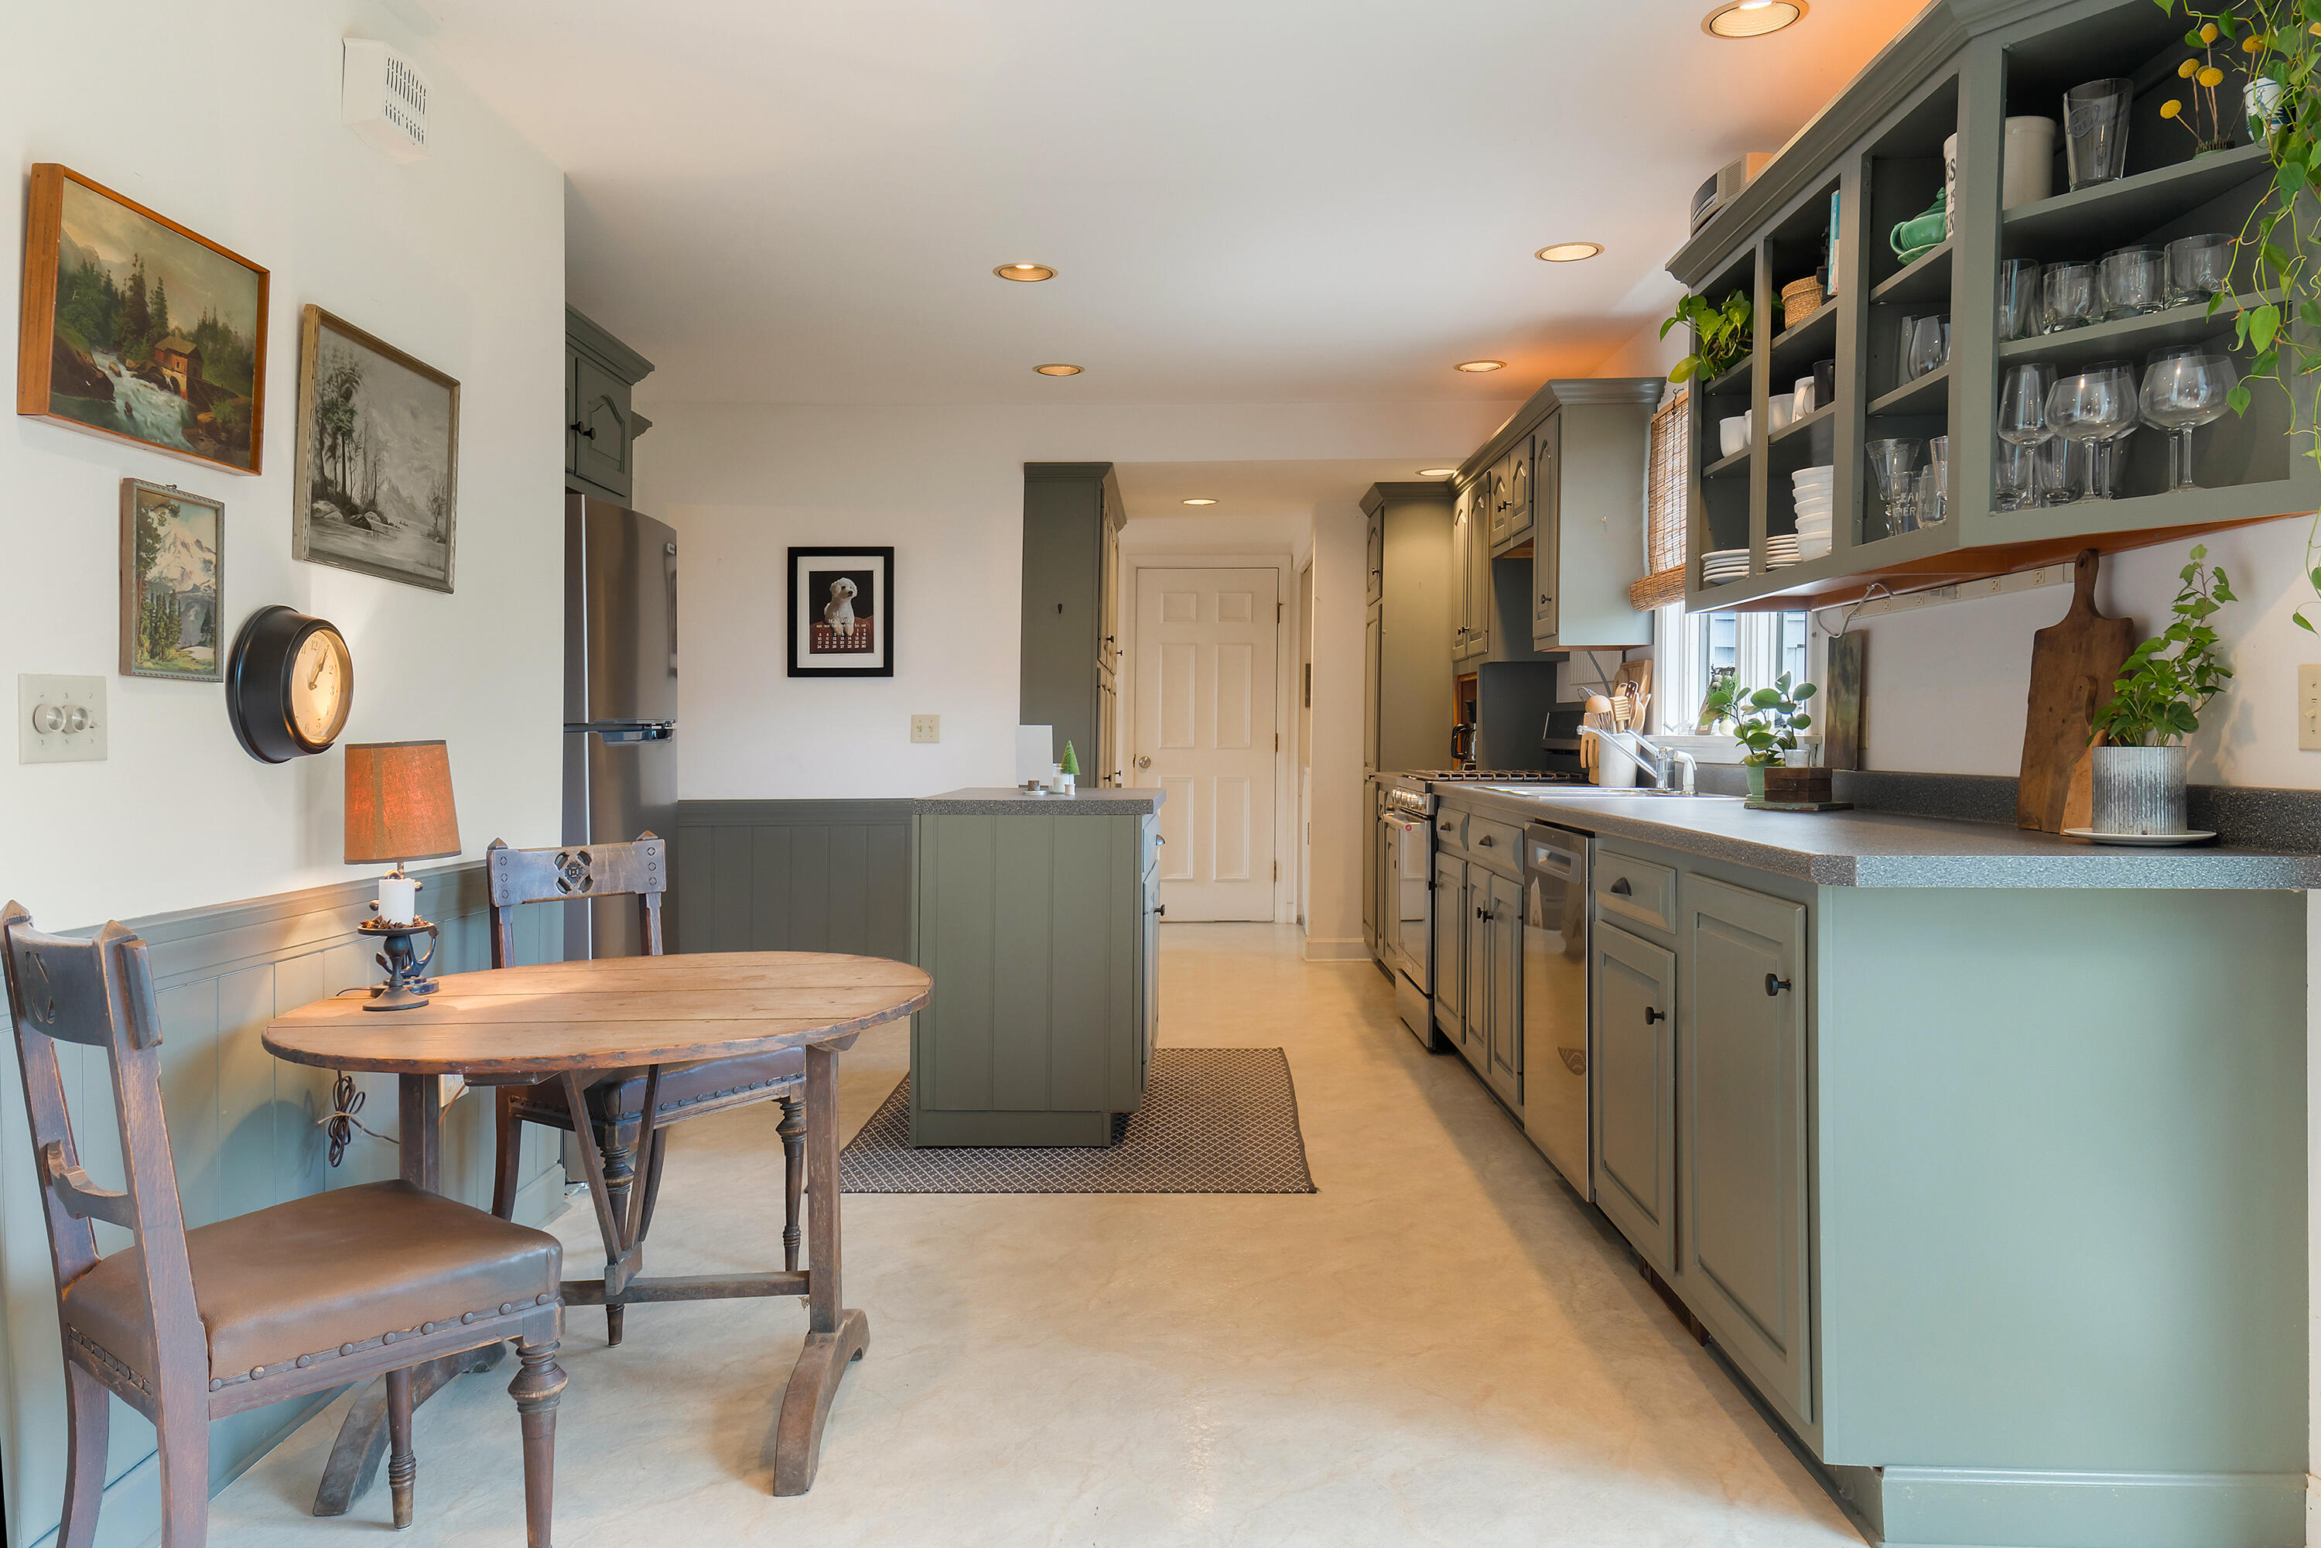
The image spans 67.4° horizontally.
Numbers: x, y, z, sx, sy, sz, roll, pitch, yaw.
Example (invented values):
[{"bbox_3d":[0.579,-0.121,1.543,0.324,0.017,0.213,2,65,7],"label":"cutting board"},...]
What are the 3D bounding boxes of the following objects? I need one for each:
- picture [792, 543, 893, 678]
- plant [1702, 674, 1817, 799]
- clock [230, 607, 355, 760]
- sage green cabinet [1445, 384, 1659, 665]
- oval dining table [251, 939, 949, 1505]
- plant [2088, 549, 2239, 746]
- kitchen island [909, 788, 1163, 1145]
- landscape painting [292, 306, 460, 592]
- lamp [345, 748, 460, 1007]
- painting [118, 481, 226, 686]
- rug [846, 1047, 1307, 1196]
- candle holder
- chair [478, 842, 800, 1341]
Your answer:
[{"bbox_3d":[-1.220,-0.617,6.643,0.407,0.495,0.025,0,1,1],"label":"picture"},{"bbox_3d":[1.248,-0.077,3.630,0.235,0.270,0.200,0,1,1],"label":"plant"},{"bbox_3d":[-1.254,-0.126,2.528,0.078,0.229,0.229,0,1,0],"label":"clock"},{"bbox_3d":[1.394,-0.840,6.401,0.345,0.844,1.989,0,1,1],"label":"sage green cabinet"},{"bbox_3d":[-0.803,0.658,2.617,0.955,0.668,0.965,0,1,-7],"label":"oval dining table"},{"bbox_3d":[1.386,-0.170,2.399,0.171,0.276,0.181,0,1,1],"label":"plant"},{"bbox_3d":[-0.320,0.502,4.990,0.623,0.893,1.145,0,1,1],"label":"kitchen island"},{"bbox_3d":[-1.305,-0.523,2.932,0.022,0.390,0.525,3,1,1],"label":"landscape painting"},{"bbox_3d":[-1.133,0.142,2.607,0.176,0.380,0.176,0,1,1],"label":"lamp"},{"bbox_3d":[-1.325,-0.253,2.338,0.020,0.250,0.210,1,1,1],"label":"painting"},{"bbox_3d":[-0.202,0.945,4.966,1.186,0.012,1.889,0,1,1],"label":"rug"},{"bbox_3d":[-1.075,0.262,2.453,0.112,0.135,0.112,0,1,1],"label":"candle holder"},{"bbox_3d":[-0.994,0.548,3.261,0.462,0.859,0.452,1,1,32],"label":"chair"}]

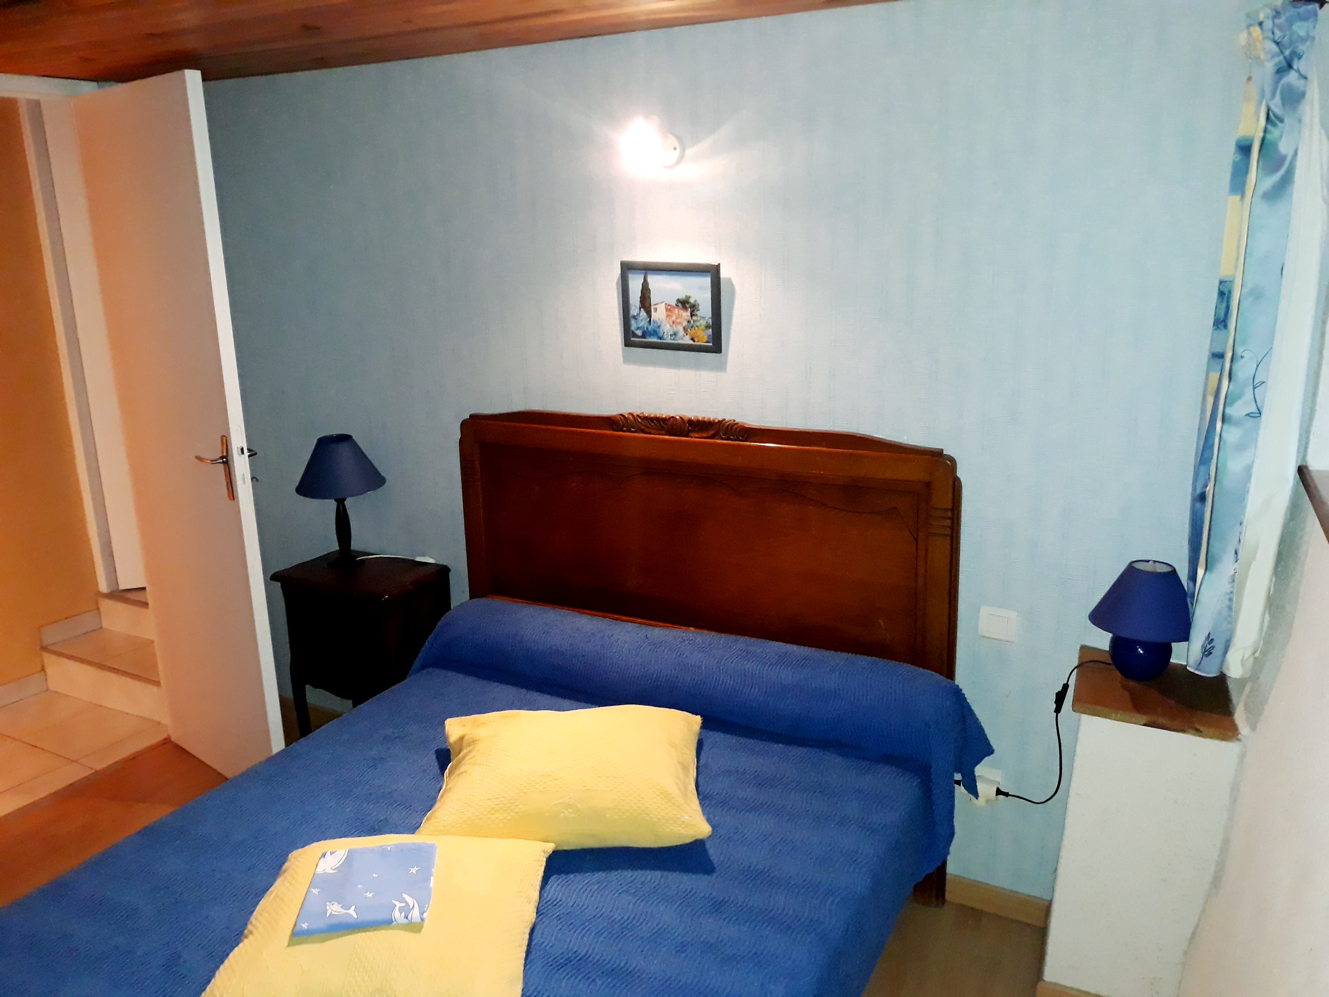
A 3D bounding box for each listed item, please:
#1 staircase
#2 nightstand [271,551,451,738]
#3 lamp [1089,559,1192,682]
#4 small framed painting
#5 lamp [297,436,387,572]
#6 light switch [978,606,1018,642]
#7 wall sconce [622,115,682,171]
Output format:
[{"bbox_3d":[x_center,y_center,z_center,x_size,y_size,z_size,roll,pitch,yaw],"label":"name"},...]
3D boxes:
[{"bbox_3d":[-2.030,0.597,4.062,0.800,0.310,0.430,6,16,28],"label":"staircase"},{"bbox_3d":[-0.909,0.568,3.251,0.470,0.713,0.315,6,16,28],"label":"nightstand"},{"bbox_3d":[1.016,0.258,2.196,0.203,0.247,0.203,6,16,28],"label":"lamp"},{"bbox_3d":[0.018,-0.493,2.662,0.285,0.224,0.020,6,16,28],"label":"small framed painting"},{"bbox_3d":[-0.999,0.010,3.204,0.267,0.400,0.267,6,16,28],"label":"lamp"},{"bbox_3d":[0.788,0.296,2.449,0.081,0.077,0.012,6,16,28],"label":"light switch"},{"bbox_3d":[-0.027,-0.858,2.523,0.115,0.120,0.140,6,16,28],"label":"wall sconce"}]

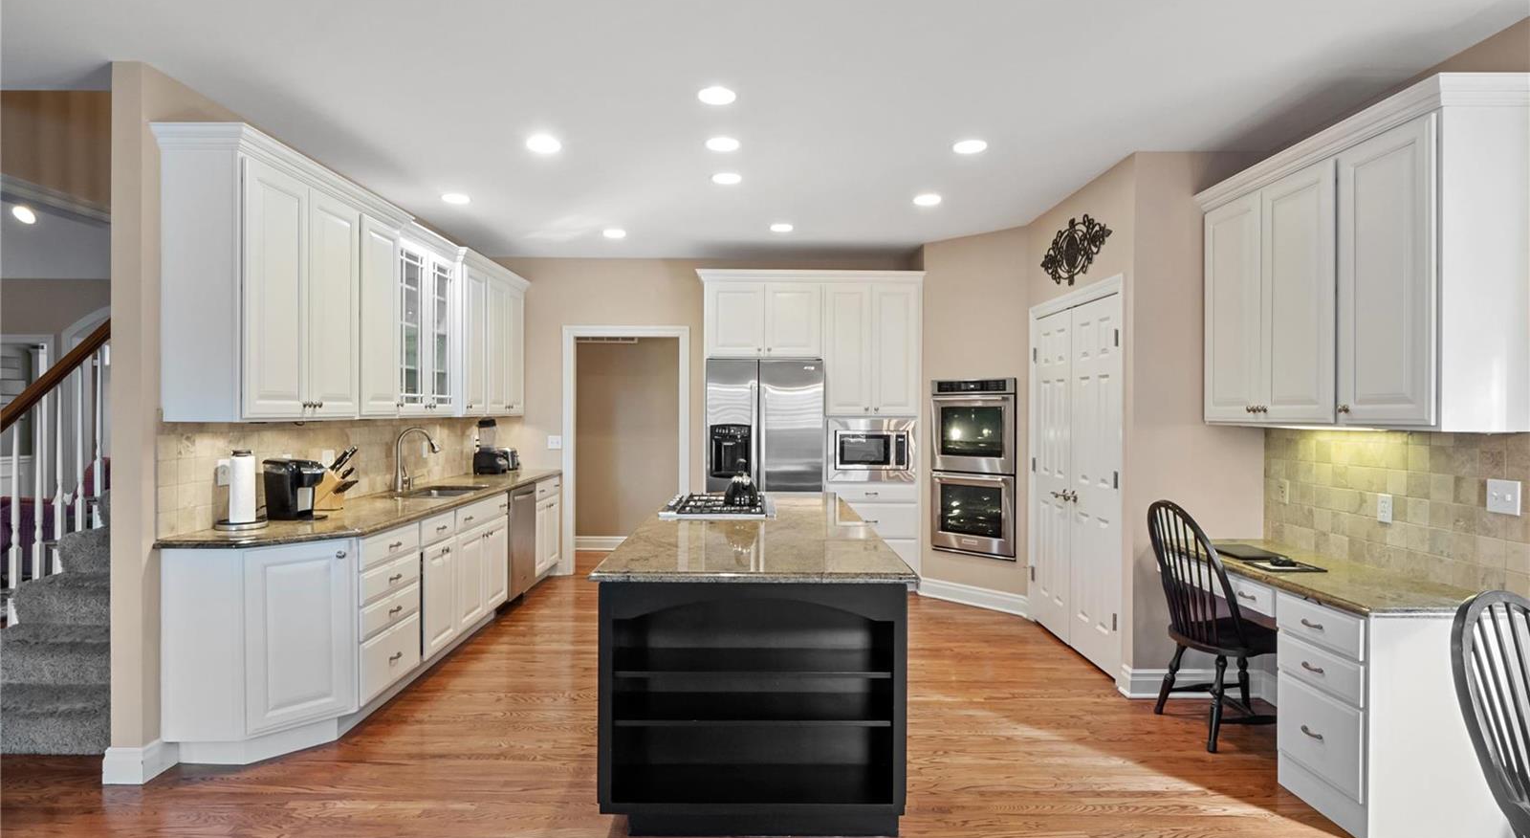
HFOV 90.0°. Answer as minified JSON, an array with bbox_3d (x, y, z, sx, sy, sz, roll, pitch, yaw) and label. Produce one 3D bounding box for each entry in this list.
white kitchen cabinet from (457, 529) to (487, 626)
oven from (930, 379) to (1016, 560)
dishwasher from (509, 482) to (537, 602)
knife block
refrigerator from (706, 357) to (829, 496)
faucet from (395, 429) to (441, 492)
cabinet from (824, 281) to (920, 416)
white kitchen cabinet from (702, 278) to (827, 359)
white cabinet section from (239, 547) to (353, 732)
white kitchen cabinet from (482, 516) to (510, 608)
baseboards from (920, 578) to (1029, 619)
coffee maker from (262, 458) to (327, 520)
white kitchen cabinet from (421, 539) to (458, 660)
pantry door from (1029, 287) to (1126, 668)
[{"bbox_3d":[-2.051,0.953,4.576,0.590,0.580,0.450,0,0,-1],"label":"white kitchen cabinet"},{"bbox_3d":[1.730,0.357,5.782,0.620,1.290,0.690,0,0,-45],"label":"oven"},{"bbox_3d":[-2.051,0.892,5.596,0.620,0.810,0.610,0,0,-1],"label":"dishwasher"},{"bbox_3d":[-2.239,0.355,3.906,0.200,0.217,0.110,0,0,-1],"label":"knife block"},{"bbox_3d":[-0.004,0.448,6.238,0.910,1.824,0.730,0,0,-1],"label":"refrigerator"},{"bbox_3d":[-2.105,0.245,4.682,0.285,0.405,0.110,0,0,-1],"label":"faucet"},{"bbox_3d":[0.841,-0.537,6.277,0.750,1.050,0.500,0,0,-1],"label":"cabinet"},{"bbox_3d":[-0.012,-0.785,6.266,0.960,0.625,0.640,0,0,-1],"label":"white kitchen cabinet"},{"bbox_3d":[-2.107,0.891,3.380,0.520,0.760,0.430,0,1,45],"label":"white cabinet section"},{"bbox_3d":[-2.056,0.951,5.031,0.590,0.580,0.450,0,0,-1],"label":"white kitchen cabinet"},{"bbox_3d":[1.530,1.321,5.697,0.020,0.133,0.940,0,0,-42],"label":"baseboards"},{"bbox_3d":[-2.155,0.316,3.567,0.250,0.300,0.180,1,0,9],"label":"coffee maker"},{"bbox_3d":[-1.997,0.961,4.173,0.480,0.565,0.480,0,0,-1],"label":"white kitchen cabinet"},{"bbox_3d":[1.878,0.349,4.655,0.060,2.085,1.240,0,0,-1],"label":"pantry door"}]

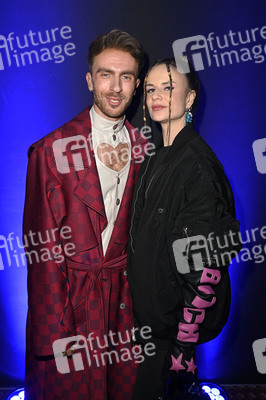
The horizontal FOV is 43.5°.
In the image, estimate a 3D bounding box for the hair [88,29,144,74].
[{"bbox_3d":[-0.060,-0.468,1.115,0.180,0.175,0.210,5,10,-9],"label":"hair"}]

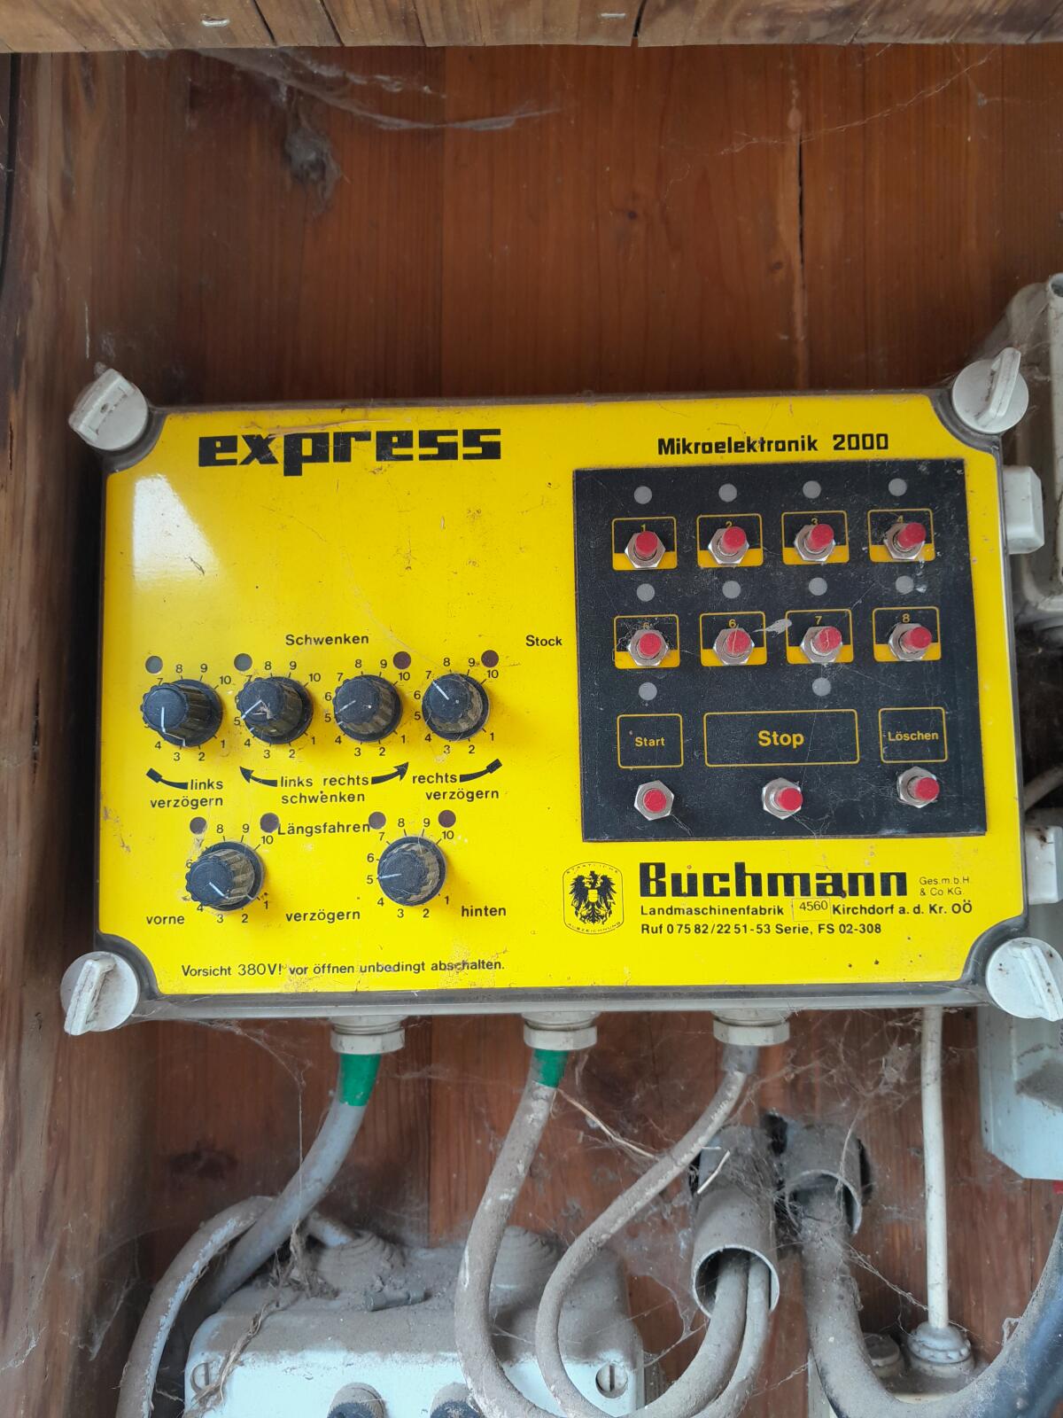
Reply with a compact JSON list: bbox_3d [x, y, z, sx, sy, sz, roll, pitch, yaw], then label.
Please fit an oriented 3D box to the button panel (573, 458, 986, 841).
[{"bbox_3d":[0.080,-0.020,0.343,0.129,0.124,0.014,-1,-6,1],"label":"button panel"}]

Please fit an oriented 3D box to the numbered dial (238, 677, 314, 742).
[{"bbox_3d":[-0.083,-0.001,0.340,0.022,0.022,0.022,-1,-6,1],"label":"numbered dial"}]

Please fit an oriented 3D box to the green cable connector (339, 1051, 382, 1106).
[{"bbox_3d":[-0.056,0.119,0.349,0.013,0.018,0.013,4,-5,2],"label":"green cable connector"}]

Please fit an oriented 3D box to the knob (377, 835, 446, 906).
[{"bbox_3d":[-0.039,0.051,0.334,0.022,0.022,0.022,-1,-6,1],"label":"knob"}]

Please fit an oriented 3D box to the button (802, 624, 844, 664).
[{"bbox_3d":[0.094,-0.021,0.343,0.013,0.012,0.013,-1,-6,1],"label":"button"}]

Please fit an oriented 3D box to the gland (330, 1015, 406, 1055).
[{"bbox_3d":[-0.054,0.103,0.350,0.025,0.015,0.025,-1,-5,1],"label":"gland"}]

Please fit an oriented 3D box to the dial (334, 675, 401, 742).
[{"bbox_3d":[-0.054,-0.001,0.340,0.022,0.022,0.022,-1,-6,1],"label":"dial"}]

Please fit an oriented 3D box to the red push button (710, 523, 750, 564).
[{"bbox_3d":[0.065,-0.054,0.347,0.013,0.012,0.013,-1,-6,1],"label":"red push button"}]

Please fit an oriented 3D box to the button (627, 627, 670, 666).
[{"bbox_3d":[0.038,-0.021,0.344,0.013,0.012,0.013,-1,-6,1],"label":"button"}]

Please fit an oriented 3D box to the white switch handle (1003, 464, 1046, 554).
[{"bbox_3d":[0.145,-0.058,0.314,0.017,0.022,0.017,-1,-5,1],"label":"white switch handle"}]

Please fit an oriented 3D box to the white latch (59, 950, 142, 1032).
[{"bbox_3d":[-0.139,0.091,0.339,0.025,0.025,0.016,-1,-6,1],"label":"white latch"}]

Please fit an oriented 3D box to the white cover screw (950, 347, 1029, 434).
[{"bbox_3d":[0.154,-0.105,0.352,0.025,0.025,0.016,-1,-6,1],"label":"white cover screw"}]

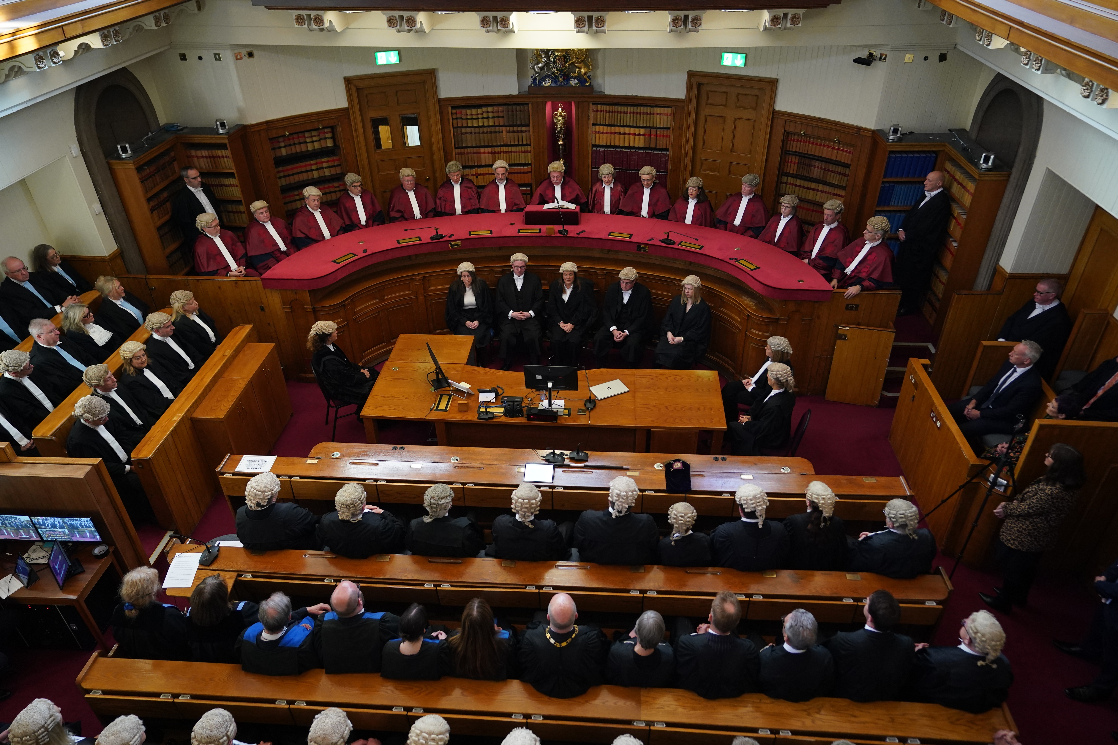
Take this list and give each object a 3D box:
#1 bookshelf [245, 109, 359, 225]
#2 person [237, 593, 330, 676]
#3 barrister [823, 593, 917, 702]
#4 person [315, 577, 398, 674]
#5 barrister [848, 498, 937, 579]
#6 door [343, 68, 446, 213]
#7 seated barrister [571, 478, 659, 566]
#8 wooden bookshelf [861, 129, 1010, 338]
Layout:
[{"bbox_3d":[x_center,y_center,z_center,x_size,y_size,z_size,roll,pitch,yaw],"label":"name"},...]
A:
[{"bbox_3d":[-3.530,-2.700,10.566,1.389,1.860,0.300,-21,38,-27],"label":"bookshelf"},{"bbox_3d":[-1.789,1.784,5.126,0.586,1.273,0.788,-2,34,-2],"label":"person"},{"bbox_3d":[2.019,1.816,5.160,0.560,1.380,0.800,0,34,2],"label":"barrister"},{"bbox_3d":[-1.286,1.780,5.084,0.556,1.313,0.788,3,34,6],"label":"person"},{"bbox_3d":[2.292,1.313,5.585,0.620,1.320,0.800,-7,33,-8],"label":"barrister"},{"bbox_3d":[-2.278,-3.160,10.871,1.270,2.270,0.150,-13,35,-17],"label":"door"},{"bbox_3d":[0.457,1.200,5.791,0.600,1.360,0.800,1,33,4],"label":"seated barrister"},{"bbox_3d":[4.293,-1.702,8.845,1.093,1.900,1.521,1,34,4],"label":"wooden bookshelf"}]

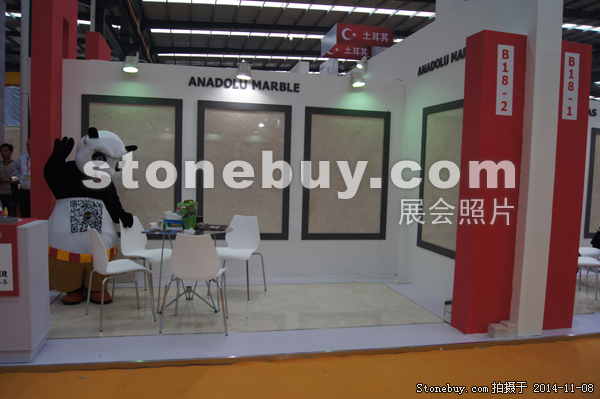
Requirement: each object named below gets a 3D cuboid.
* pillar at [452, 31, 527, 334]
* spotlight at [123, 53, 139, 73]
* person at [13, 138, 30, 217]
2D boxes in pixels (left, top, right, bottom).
[{"bbox_3d":[1.607,-0.114,3.847,0.391,2.496,0.250,1,4,-11],"label":"pillar"},{"bbox_3d":[-1.798,-1.450,4.776,0.155,0.200,0.170,1,4,-11],"label":"spotlight"},{"bbox_3d":[-3.756,0.014,6.253,0.530,1.700,0.340,1,4,-9],"label":"person"}]

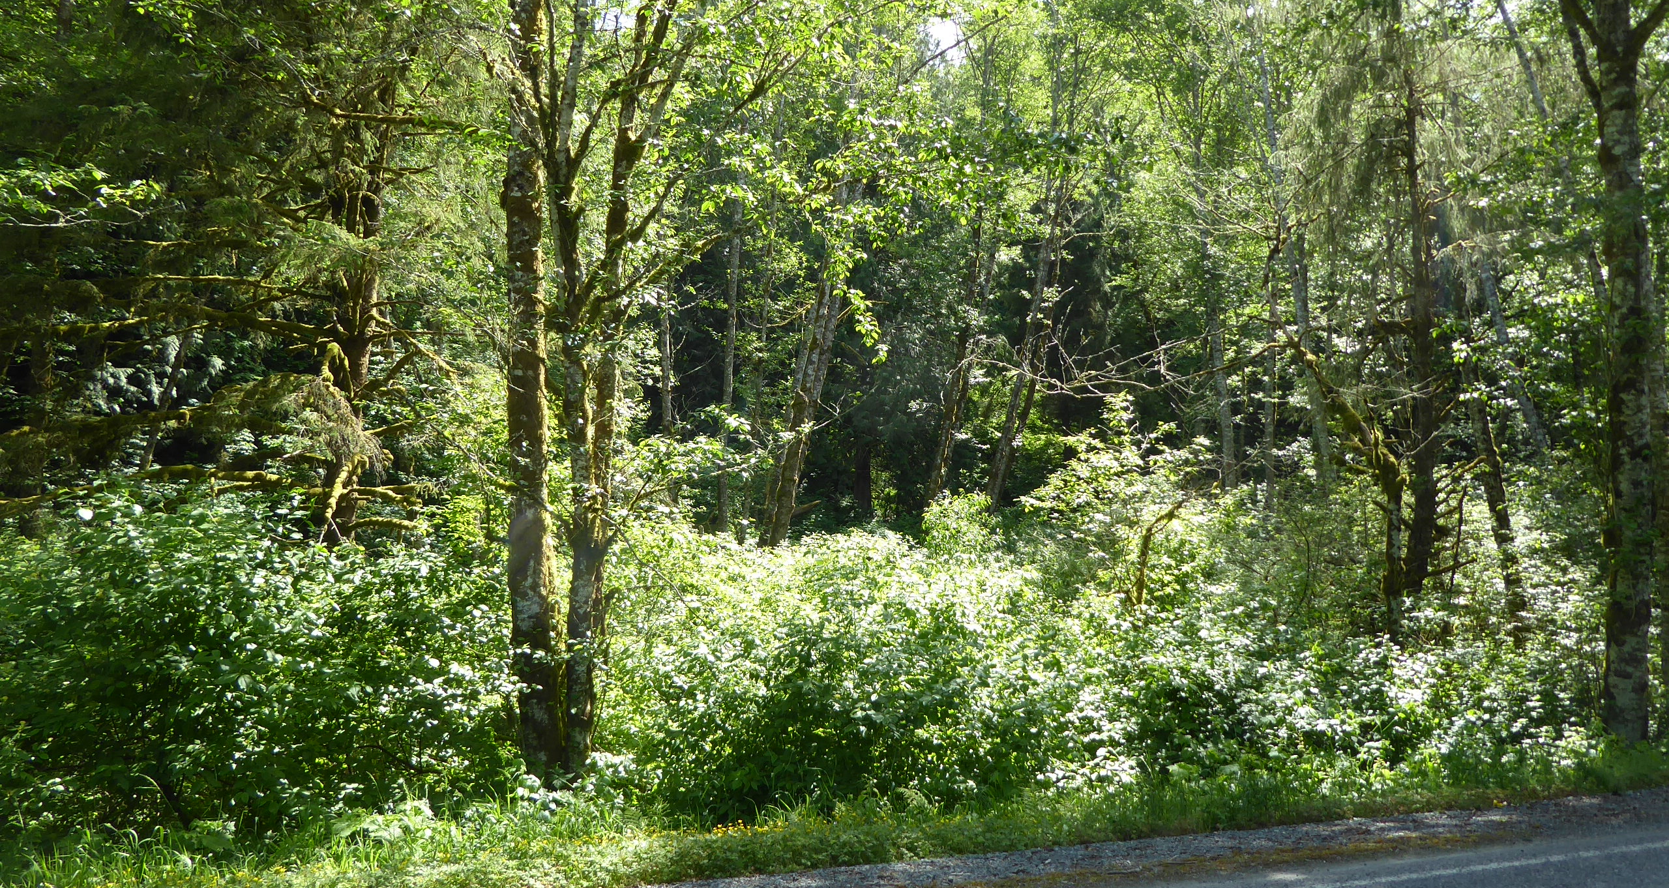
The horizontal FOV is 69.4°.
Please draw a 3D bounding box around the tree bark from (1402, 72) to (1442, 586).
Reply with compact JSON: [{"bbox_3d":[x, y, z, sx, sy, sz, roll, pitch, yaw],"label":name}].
[{"bbox_3d":[7.082,-1.437,14.731,0.271,6.540,0.271,-1,-7,26],"label":"tree bark"}]

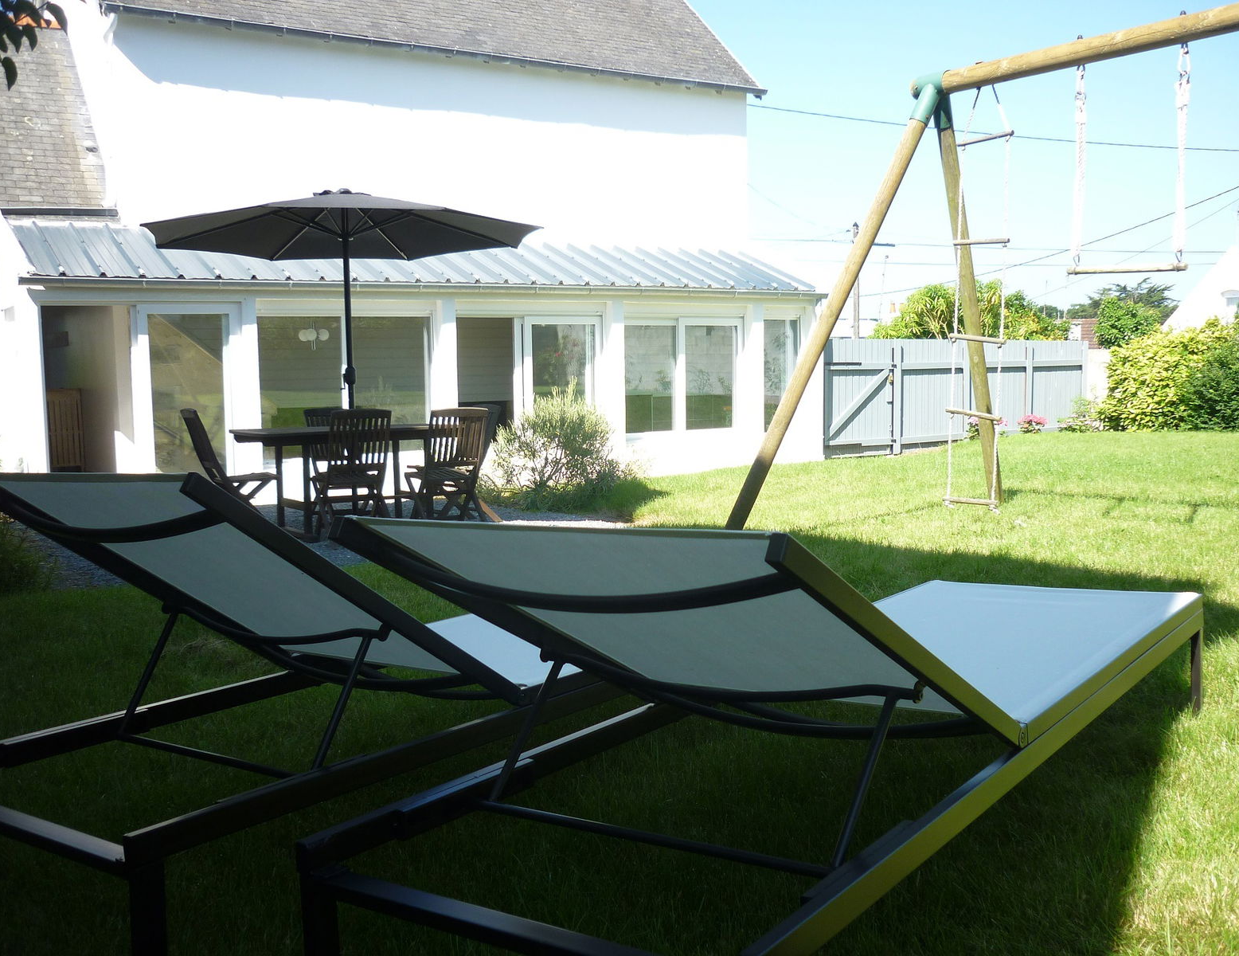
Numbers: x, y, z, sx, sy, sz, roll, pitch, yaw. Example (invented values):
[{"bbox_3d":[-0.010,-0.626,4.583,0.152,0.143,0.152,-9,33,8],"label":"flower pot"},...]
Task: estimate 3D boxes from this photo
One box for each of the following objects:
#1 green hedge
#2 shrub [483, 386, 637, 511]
[{"bbox_3d":[8.527,-1.658,18.900,2.050,1.720,1.400,2,6,24],"label":"green hedge"},{"bbox_3d":[-0.558,-0.336,11.250,1.380,1.170,1.250,-1,6,-3],"label":"shrub"}]

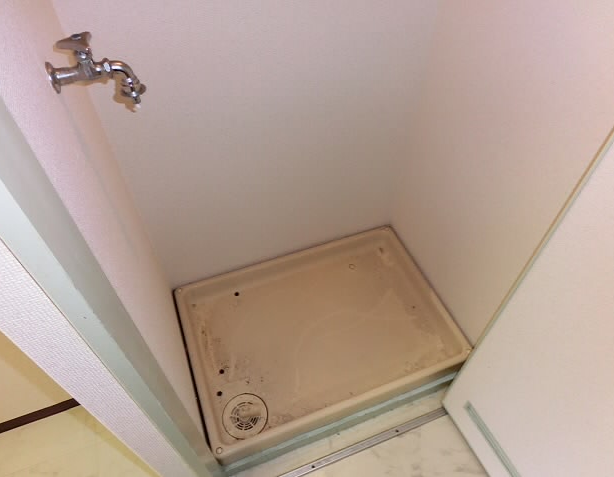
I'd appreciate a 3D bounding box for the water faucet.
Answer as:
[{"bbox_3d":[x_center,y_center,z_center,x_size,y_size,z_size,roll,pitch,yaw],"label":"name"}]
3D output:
[{"bbox_3d":[-0.321,-0.250,0.676,0.125,0.135,0.057,-17,52,-14],"label":"water faucet"}]

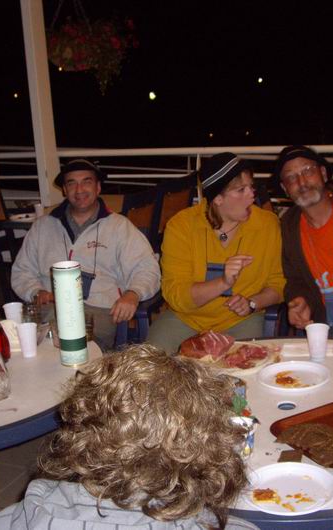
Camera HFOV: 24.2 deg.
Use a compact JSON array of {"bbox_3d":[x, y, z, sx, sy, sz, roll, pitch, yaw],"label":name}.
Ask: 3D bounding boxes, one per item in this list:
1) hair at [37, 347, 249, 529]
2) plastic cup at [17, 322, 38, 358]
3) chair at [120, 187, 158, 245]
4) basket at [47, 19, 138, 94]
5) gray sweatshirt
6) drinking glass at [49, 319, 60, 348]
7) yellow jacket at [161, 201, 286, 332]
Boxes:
[{"bbox_3d":[-0.032,0.239,1.080,0.270,0.220,0.230,-2,14,12],"label":"hair"},{"bbox_3d":[-0.459,0.250,2.610,0.067,0.101,0.067,-5,14,0],"label":"plastic cup"},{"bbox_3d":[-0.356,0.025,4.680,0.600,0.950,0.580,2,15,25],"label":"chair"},{"bbox_3d":[-0.460,-1.263,4.700,0.540,0.460,0.520,-4,15,0],"label":"basket"},{"bbox_3d":[-0.342,-0.036,3.280,0.610,0.510,0.420,-3,15,3],"label":"gray sweatshirt"},{"bbox_3d":[-0.350,0.238,2.670,0.070,0.085,0.070,-5,14,0],"label":"drinking glass"},{"bbox_3d":[0.215,-0.006,2.930,0.480,0.520,0.380,-4,15,2],"label":"yellow jacket"}]

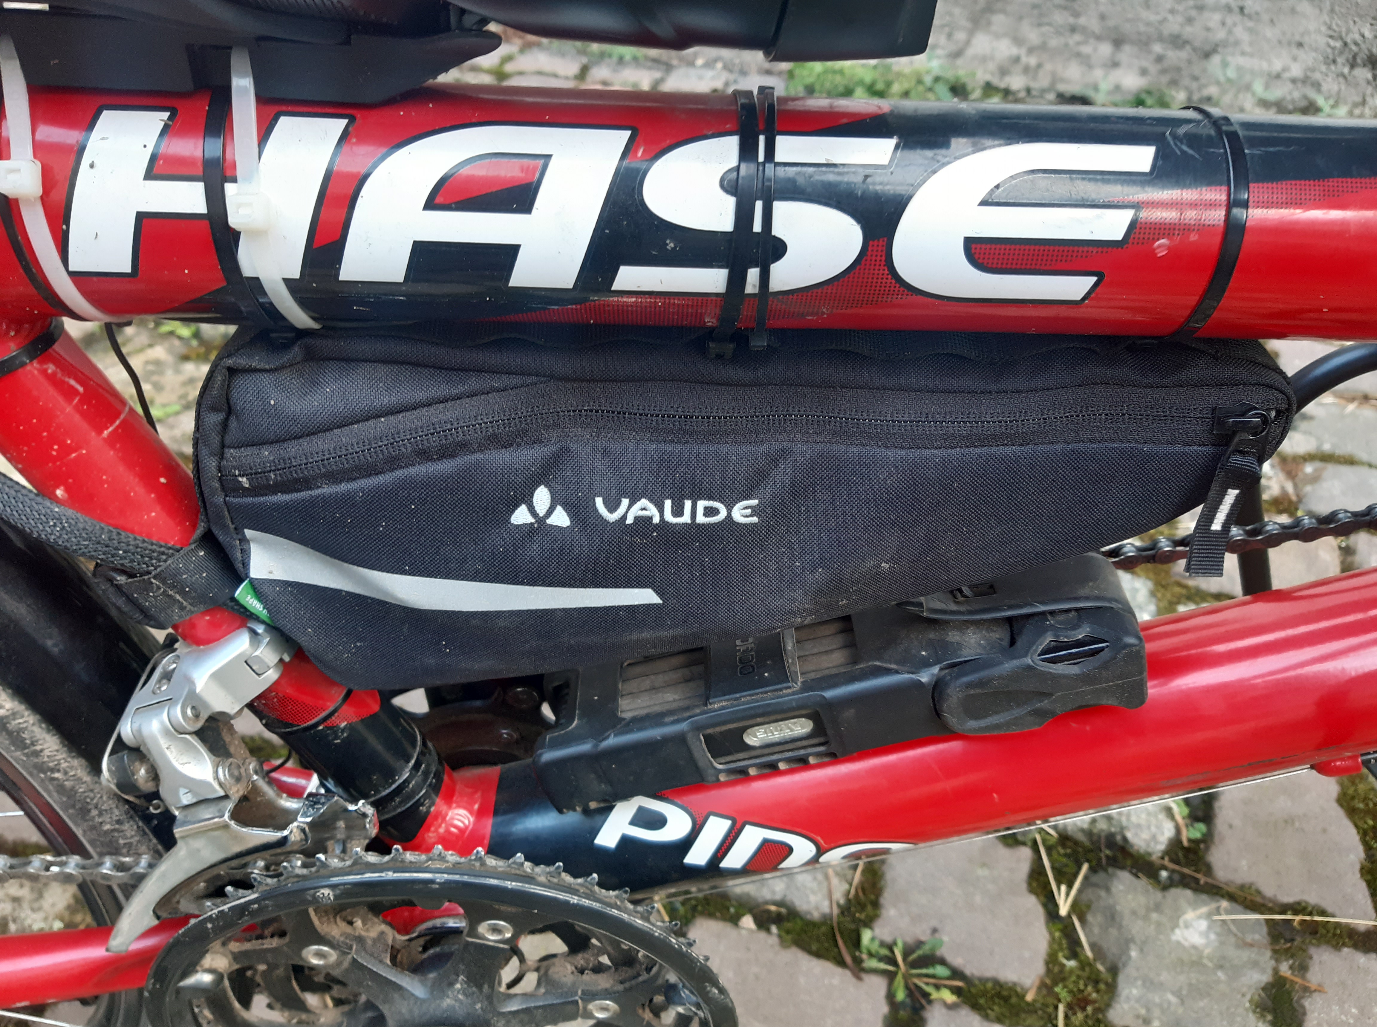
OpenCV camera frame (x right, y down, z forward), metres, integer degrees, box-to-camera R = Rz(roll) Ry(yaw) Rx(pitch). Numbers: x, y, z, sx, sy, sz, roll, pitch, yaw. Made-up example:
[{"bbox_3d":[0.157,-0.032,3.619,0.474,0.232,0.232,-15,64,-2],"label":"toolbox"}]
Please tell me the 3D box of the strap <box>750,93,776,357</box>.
[{"bbox_3d":[0.018,-0.072,0.255,0.004,0.063,0.058,1,38,1],"label":"strap"}]

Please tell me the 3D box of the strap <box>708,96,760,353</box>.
[{"bbox_3d":[0.011,-0.071,0.256,0.007,0.063,0.058,3,38,-5],"label":"strap"}]

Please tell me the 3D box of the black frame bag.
[{"bbox_3d":[0.012,-0.005,0.307,0.280,0.119,0.056,1,38,-2],"label":"black frame bag"}]

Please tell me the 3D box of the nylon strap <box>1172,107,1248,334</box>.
[{"bbox_3d":[0.121,-0.071,0.258,0.005,0.058,0.058,2,38,-3],"label":"nylon strap"}]

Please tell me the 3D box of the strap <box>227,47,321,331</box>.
[{"bbox_3d":[-0.095,-0.078,0.247,0.009,0.067,0.061,3,38,3],"label":"strap"}]

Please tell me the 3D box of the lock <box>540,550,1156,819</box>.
[{"bbox_3d":[0.047,0.058,0.357,0.200,0.049,0.048,-15,37,11],"label":"lock"}]

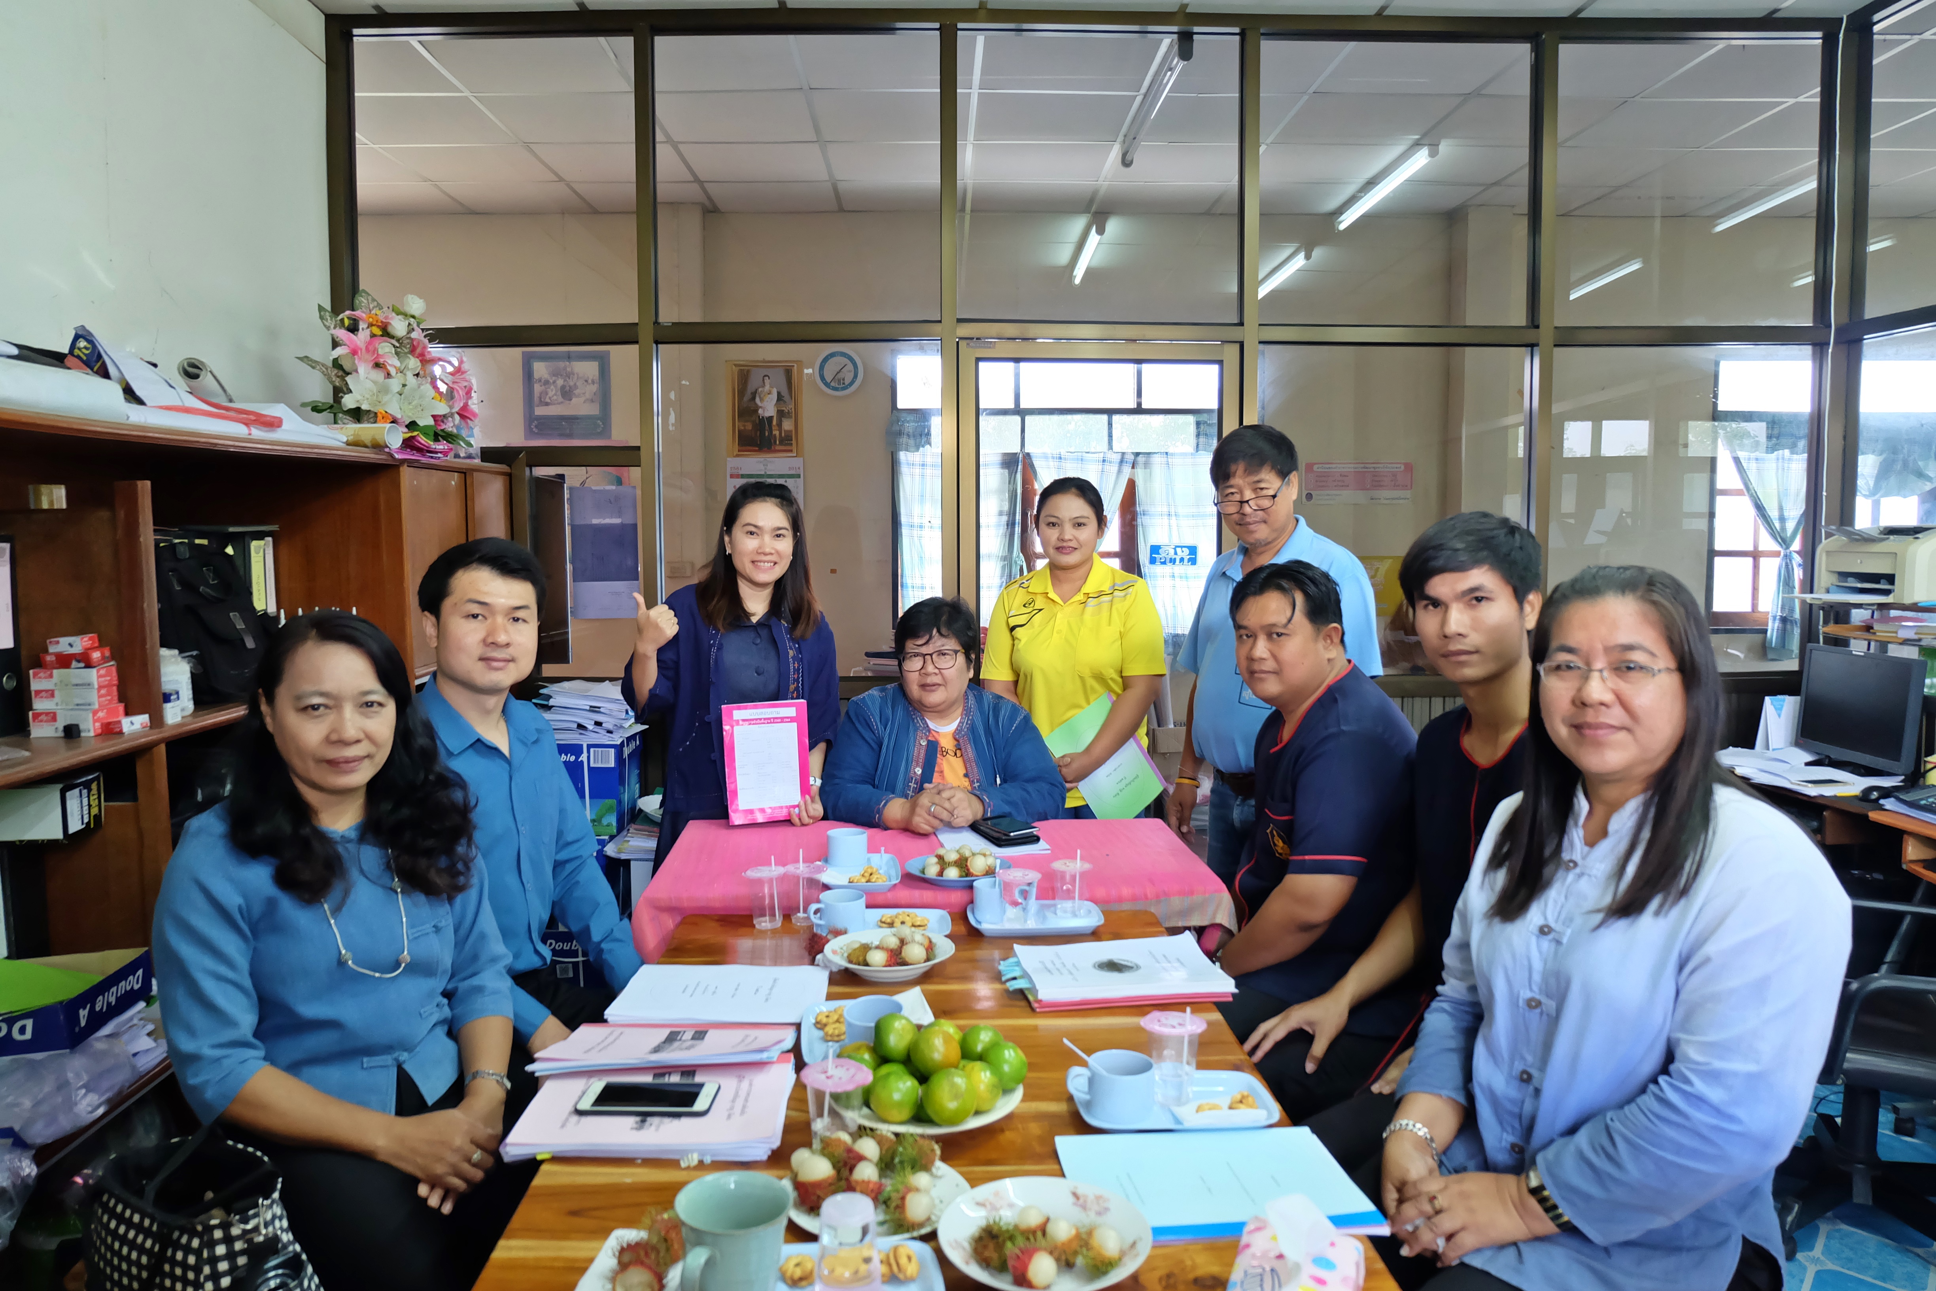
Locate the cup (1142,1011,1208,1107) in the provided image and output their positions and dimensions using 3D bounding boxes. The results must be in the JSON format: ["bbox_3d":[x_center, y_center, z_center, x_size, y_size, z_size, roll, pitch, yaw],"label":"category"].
[{"bbox_3d":[0.253,0.511,1.587,0.079,0.097,0.079,0,4,0],"label":"cup"}]

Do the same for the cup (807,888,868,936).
[{"bbox_3d":[-0.227,0.468,2.233,0.103,0.066,0.079,-3,6,-25],"label":"cup"}]

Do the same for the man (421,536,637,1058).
[{"bbox_3d":[-0.638,0.531,2.047,0.700,1.395,0.520,4,7,38],"label":"man"}]

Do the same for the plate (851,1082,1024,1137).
[{"bbox_3d":[-0.047,0.556,1.570,0.225,0.030,0.225,0,4,0],"label":"plate"}]

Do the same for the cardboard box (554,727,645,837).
[{"bbox_3d":[-1.130,0.398,3.742,0.305,0.265,0.225,0,4,0],"label":"cardboard box"}]

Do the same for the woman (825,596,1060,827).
[{"bbox_3d":[-0.038,0.507,3.089,0.580,1.250,0.700,0,5,-2],"label":"woman"}]

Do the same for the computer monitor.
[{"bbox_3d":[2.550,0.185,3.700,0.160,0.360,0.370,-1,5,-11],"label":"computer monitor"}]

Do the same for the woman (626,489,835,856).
[{"bbox_3d":[-0.563,0.360,3.236,0.530,1.520,0.380,-1,5,-6],"label":"woman"}]

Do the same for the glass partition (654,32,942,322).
[{"bbox_3d":[-0.513,-1.412,3.890,0.866,0.875,0.040,0,4,-1],"label":"glass partition"}]

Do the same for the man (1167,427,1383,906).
[{"bbox_3d":[0.686,0.343,2.914,0.460,1.660,0.280,2,5,29],"label":"man"}]

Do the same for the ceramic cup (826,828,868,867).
[{"bbox_3d":[-0.239,0.405,2.585,0.079,0.066,0.103,0,5,0],"label":"ceramic cup"}]

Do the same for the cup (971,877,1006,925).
[{"bbox_3d":[0.066,0.469,2.375,0.105,0.063,0.075,0,4,-1],"label":"cup"}]

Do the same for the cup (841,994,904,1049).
[{"bbox_3d":[-0.118,0.515,1.723,0.079,0.066,0.103,3,6,30],"label":"cup"}]

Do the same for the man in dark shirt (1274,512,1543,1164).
[{"bbox_3d":[0.602,0.530,1.825,0.700,1.430,0.520,-4,6,-37],"label":"man in dark shirt"}]

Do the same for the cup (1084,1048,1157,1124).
[{"bbox_3d":[0.173,0.532,1.551,0.102,0.063,0.077,0,4,-1],"label":"cup"}]

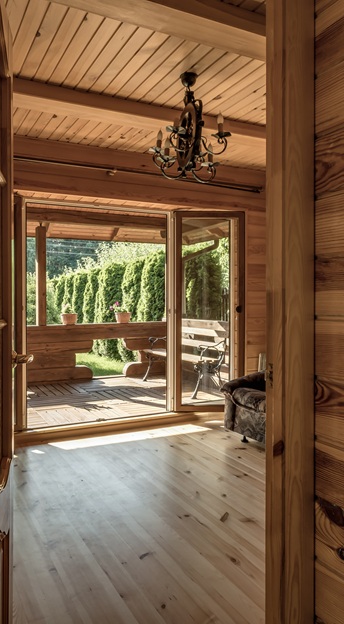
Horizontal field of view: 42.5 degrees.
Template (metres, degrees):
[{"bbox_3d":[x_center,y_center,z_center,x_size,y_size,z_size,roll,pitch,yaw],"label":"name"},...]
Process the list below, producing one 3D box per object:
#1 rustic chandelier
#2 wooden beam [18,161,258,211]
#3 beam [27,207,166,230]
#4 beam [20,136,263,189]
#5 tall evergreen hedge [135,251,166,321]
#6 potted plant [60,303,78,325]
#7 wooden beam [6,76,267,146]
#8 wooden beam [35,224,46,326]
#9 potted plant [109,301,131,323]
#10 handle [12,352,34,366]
[{"bbox_3d":[0.104,-1.098,2.630,0.460,0.640,0.430,-1,2,-27],"label":"rustic chandelier"},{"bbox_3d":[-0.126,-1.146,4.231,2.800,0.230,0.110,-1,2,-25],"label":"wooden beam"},{"bbox_3d":[-1.115,-1.502,7.221,2.800,0.200,0.180,-1,2,-25],"label":"beam"},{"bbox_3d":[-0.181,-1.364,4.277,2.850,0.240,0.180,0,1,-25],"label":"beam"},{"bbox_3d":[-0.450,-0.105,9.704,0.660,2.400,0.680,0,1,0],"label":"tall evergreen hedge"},{"bbox_3d":[-1.641,0.035,6.967,0.290,0.330,0.280,-1,2,-27],"label":"potted plant"},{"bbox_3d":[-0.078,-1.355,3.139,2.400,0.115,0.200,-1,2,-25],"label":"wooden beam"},{"bbox_3d":[-1.997,-0.545,6.749,0.135,1.550,0.135,-1,2,-27],"label":"wooden beam"},{"bbox_3d":[-0.856,0.020,7.366,0.320,0.340,0.290,-1,2,-27],"label":"potted plant"},{"bbox_3d":[-0.511,0.163,1.520,0.065,0.055,0.110,0,1,-12],"label":"handle"}]

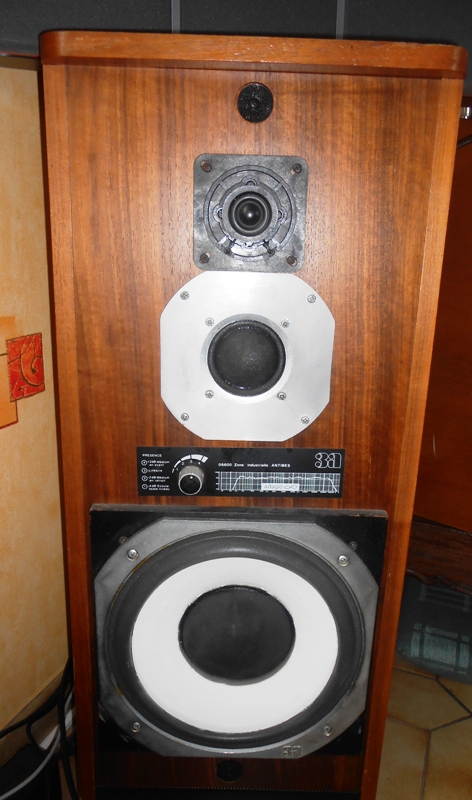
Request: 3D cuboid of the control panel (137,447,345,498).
[{"bbox_3d":[0.005,0.075,0.586,0.204,0.051,0.020,2,16,-1],"label":"control panel"}]

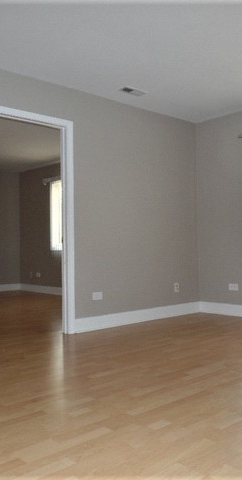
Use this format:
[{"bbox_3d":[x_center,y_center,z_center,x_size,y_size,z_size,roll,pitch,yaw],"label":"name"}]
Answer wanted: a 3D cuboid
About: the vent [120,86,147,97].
[{"bbox_3d":[0.124,-1.515,4.363,0.290,0.025,0.135,0,-2,-41],"label":"vent"}]

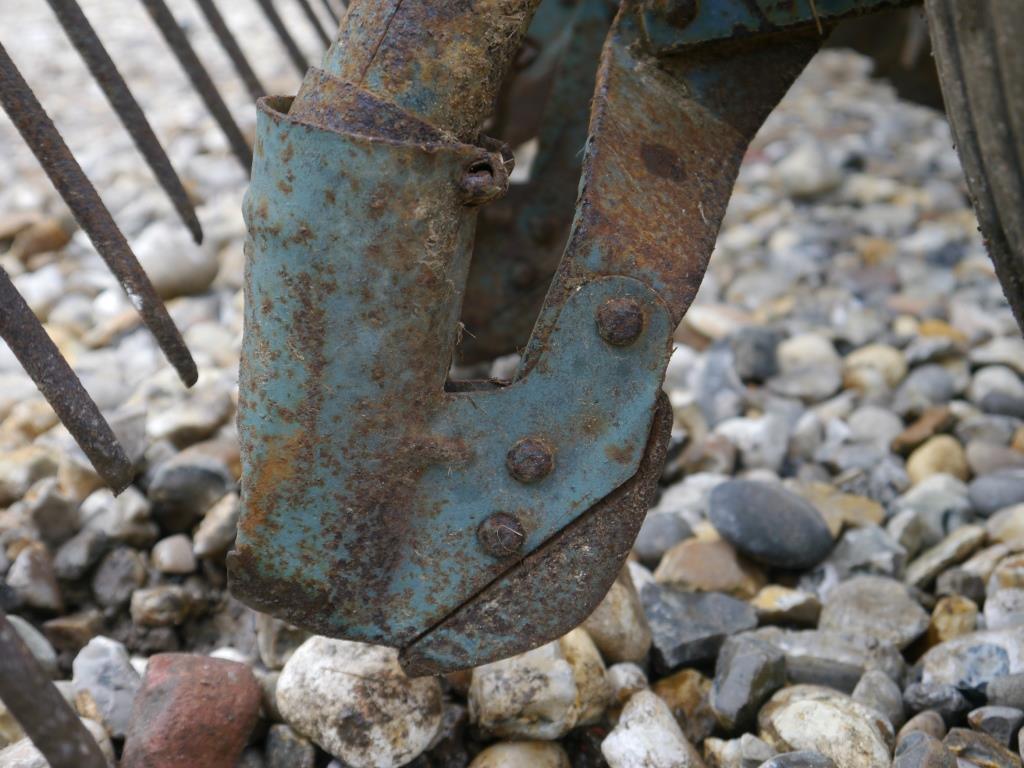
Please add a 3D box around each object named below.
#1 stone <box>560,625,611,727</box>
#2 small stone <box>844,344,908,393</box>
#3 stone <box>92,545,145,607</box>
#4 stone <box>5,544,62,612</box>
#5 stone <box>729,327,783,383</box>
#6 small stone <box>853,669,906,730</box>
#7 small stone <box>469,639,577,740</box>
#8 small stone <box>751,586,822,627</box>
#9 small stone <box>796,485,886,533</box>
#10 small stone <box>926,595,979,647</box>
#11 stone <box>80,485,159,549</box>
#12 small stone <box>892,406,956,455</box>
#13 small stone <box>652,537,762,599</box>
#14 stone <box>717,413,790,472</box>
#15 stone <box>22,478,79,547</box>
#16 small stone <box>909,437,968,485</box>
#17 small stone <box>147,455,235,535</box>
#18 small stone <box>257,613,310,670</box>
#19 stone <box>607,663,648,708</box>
[{"bbox_3d":[0.024,0.116,0.562,0.030,0.036,0.029,0,22,0],"label":"stone"},{"bbox_3d":[0.181,-0.008,0.705,0.031,0.022,0.027,0,26,0],"label":"small stone"},{"bbox_3d":[-0.185,0.091,0.671,0.025,0.027,0.023,0,22,0],"label":"stone"},{"bbox_3d":[-0.184,0.075,0.545,0.023,0.023,0.023,0,26,0],"label":"stone"},{"bbox_3d":[0.153,-0.019,0.895,0.035,0.033,0.034,0,22,0],"label":"stone"},{"bbox_3d":[0.120,0.104,0.467,0.017,0.019,0.018,0,26,0],"label":"small stone"},{"bbox_3d":[0.004,0.101,0.472,0.035,0.028,0.034,0,26,0],"label":"small stone"},{"bbox_3d":[0.102,0.083,0.525,0.027,0.017,0.021,0,26,0],"label":"small stone"},{"bbox_3d":[0.137,0.052,0.597,0.038,0.017,0.030,0,22,0],"label":"small stone"},{"bbox_3d":[0.158,0.084,0.507,0.017,0.016,0.017,0,26,0],"label":"small stone"},{"bbox_3d":[-0.162,0.055,0.586,0.032,0.023,0.027,0,22,0],"label":"stone"},{"bbox_3d":[0.185,0.021,0.637,0.029,0.017,0.016,-20,32,-35],"label":"small stone"},{"bbox_3d":[0.076,0.071,0.545,0.042,0.023,0.032,0,22,0],"label":"small stone"},{"bbox_3d":[0.109,0.026,0.640,0.032,0.024,0.027,0,26,0],"label":"stone"},{"bbox_3d":[-0.191,0.053,0.589,0.024,0.026,0.024,0,22,0],"label":"stone"},{"bbox_3d":[0.183,0.033,0.612,0.025,0.019,0.022,0,26,0],"label":"small stone"},{"bbox_3d":[-0.137,0.047,0.604,0.037,0.031,0.033,0,22,0],"label":"small stone"},{"bbox_3d":[-0.080,0.090,0.496,0.021,0.020,0.022,0,26,0],"label":"small stone"},{"bbox_3d":[0.038,0.101,0.473,0.015,0.014,0.016,0,26,0],"label":"stone"}]

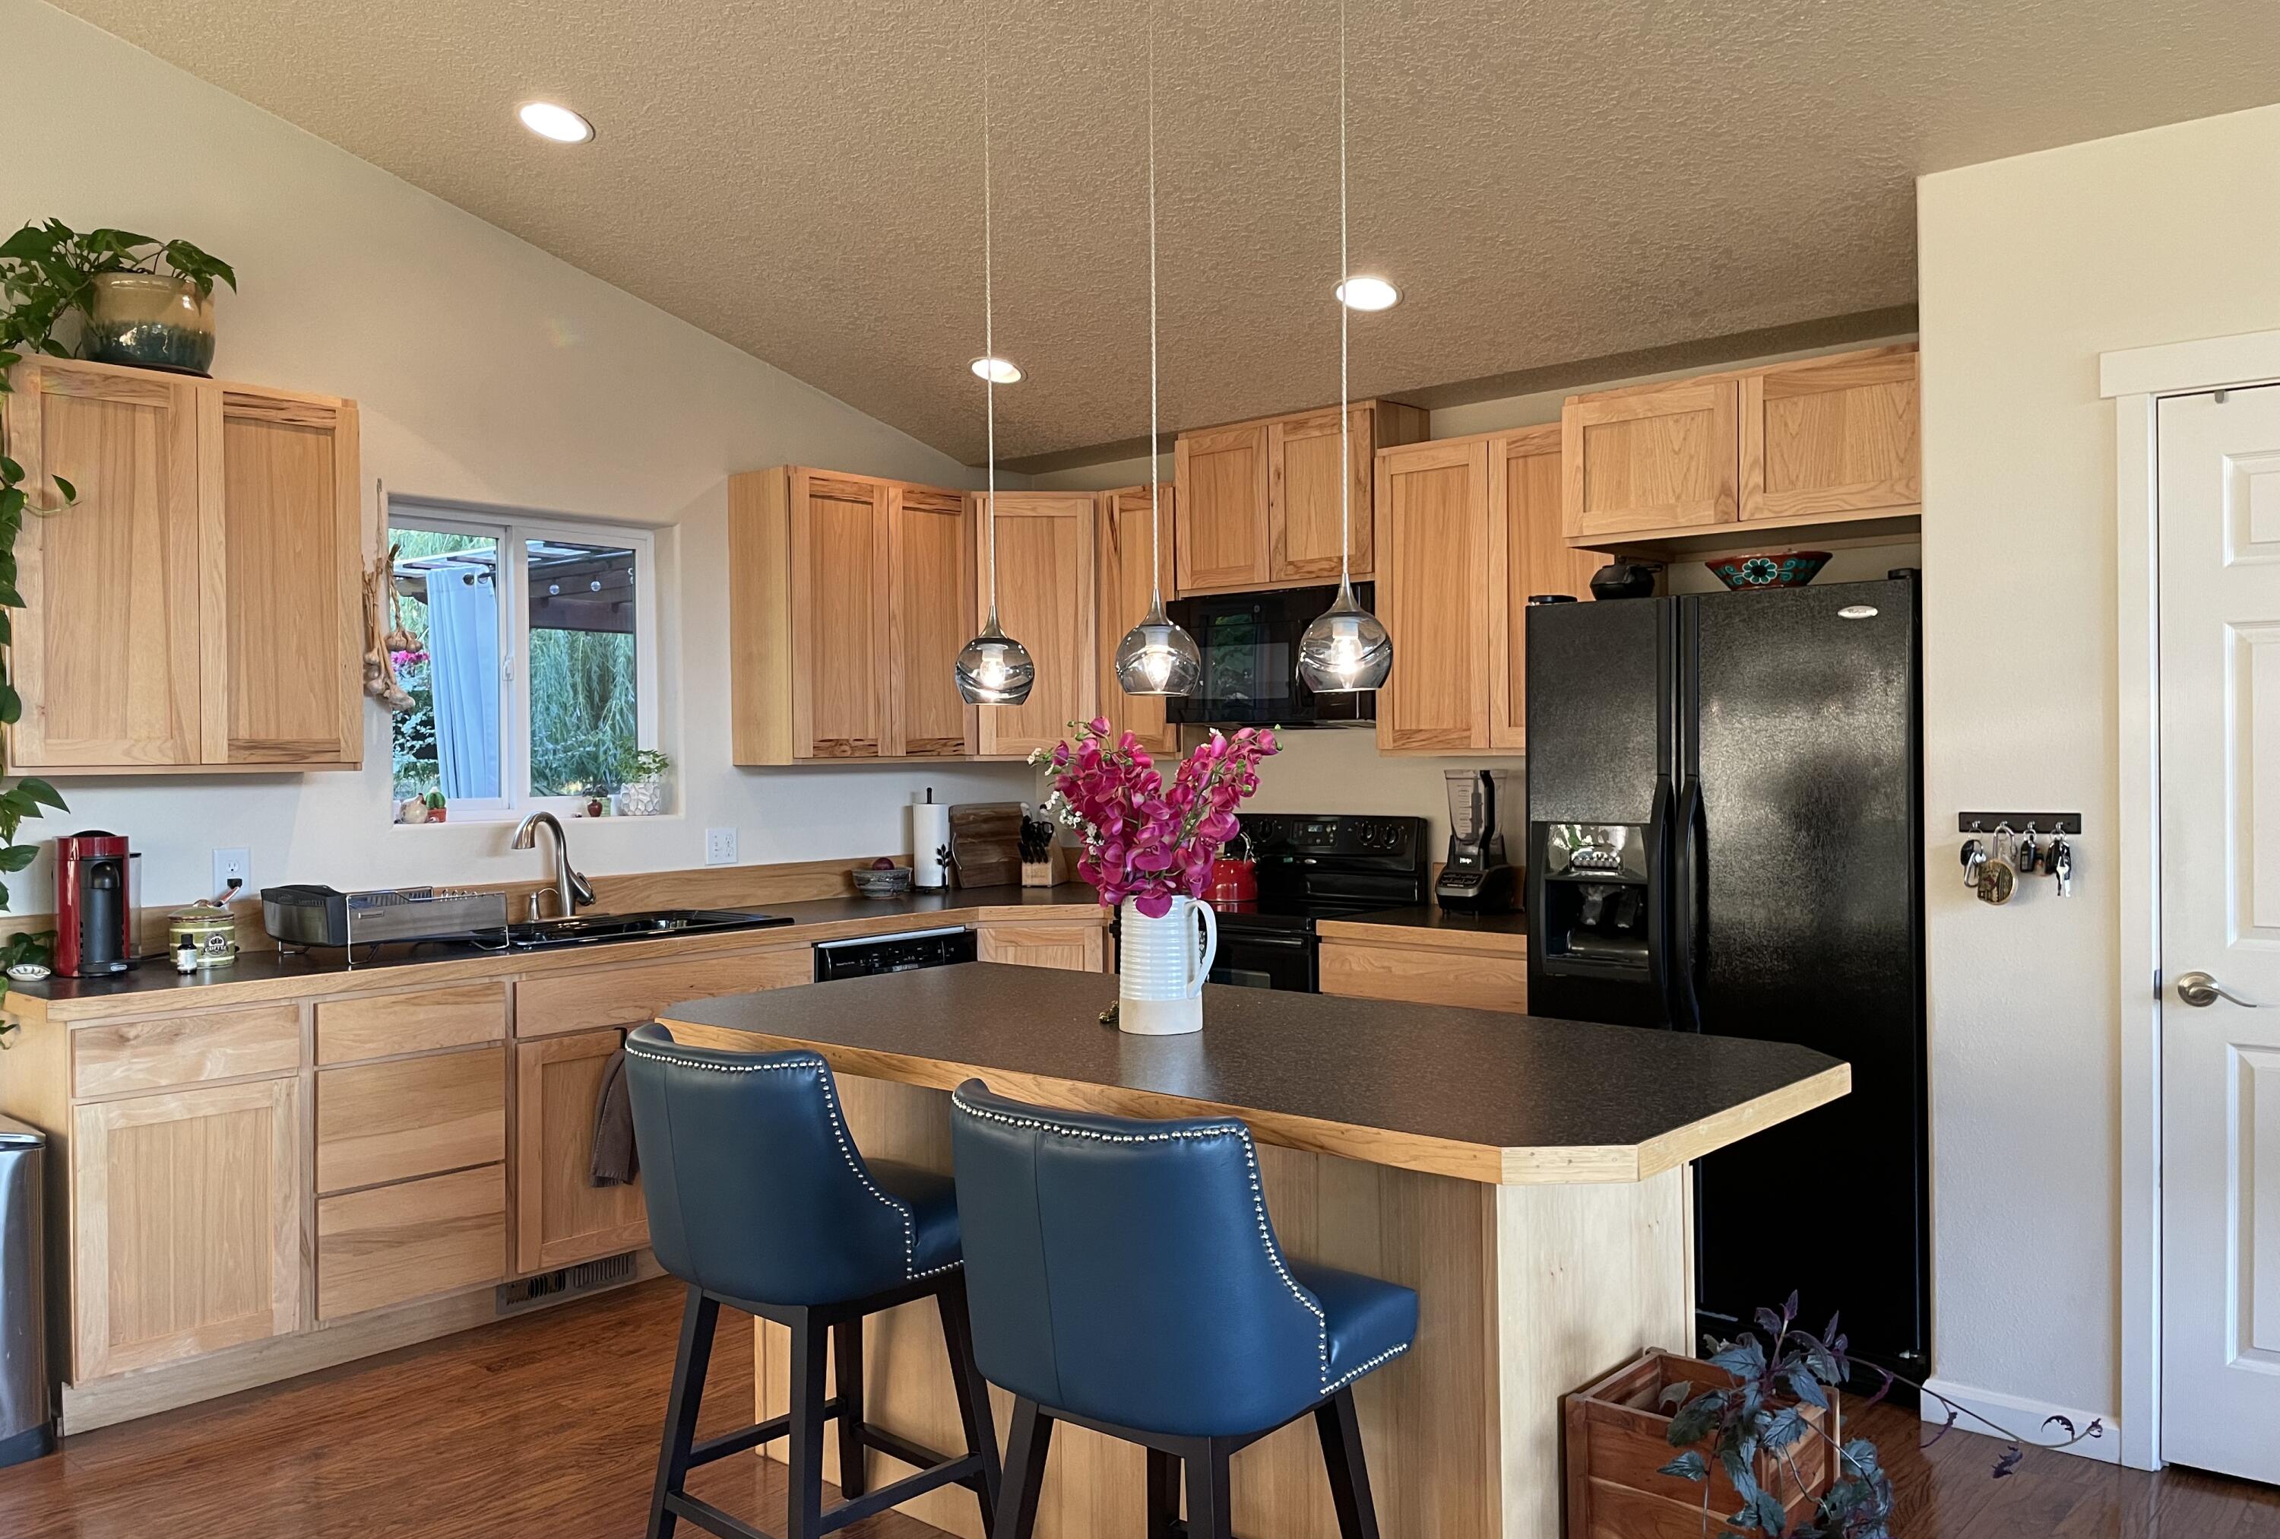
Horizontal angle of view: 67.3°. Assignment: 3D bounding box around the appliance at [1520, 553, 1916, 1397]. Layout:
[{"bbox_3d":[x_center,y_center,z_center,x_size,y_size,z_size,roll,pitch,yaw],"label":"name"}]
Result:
[{"bbox_3d":[1.519,0.456,4.112,0.890,1.760,0.840,0,1,42],"label":"appliance"}]

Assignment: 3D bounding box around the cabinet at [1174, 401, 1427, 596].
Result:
[{"bbox_3d":[0.508,-0.824,5.395,0.760,0.533,0.320,0,1,42],"label":"cabinet"}]

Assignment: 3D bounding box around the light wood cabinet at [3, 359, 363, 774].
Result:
[{"bbox_3d":[-2.283,-0.445,4.046,0.317,0.905,0.752,0,1,42],"label":"light wood cabinet"}]

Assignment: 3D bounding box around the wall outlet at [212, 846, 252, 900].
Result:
[{"bbox_3d":[-2.283,0.264,4.308,0.012,0.128,0.088,0,1,42],"label":"wall outlet"}]

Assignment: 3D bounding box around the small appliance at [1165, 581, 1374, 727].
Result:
[{"bbox_3d":[0.491,-0.353,5.375,0.760,0.404,0.385,0,1,42],"label":"small appliance"}]

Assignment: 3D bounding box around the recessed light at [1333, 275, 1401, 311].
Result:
[{"bbox_3d":[0.585,-1.224,4.386,0.190,0.040,0.190,9,-10,1],"label":"recessed light"}]

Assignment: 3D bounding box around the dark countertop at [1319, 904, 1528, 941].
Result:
[{"bbox_3d":[0.986,0.441,4.799,0.750,0.041,0.645,0,1,42],"label":"dark countertop"}]

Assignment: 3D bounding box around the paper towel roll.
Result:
[{"bbox_3d":[-0.719,0.265,5.881,0.125,0.285,0.125,-1,1,0],"label":"paper towel roll"}]

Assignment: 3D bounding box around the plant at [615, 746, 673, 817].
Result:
[{"bbox_3d":[-1.506,0.035,5.197,0.160,0.205,0.170,0,1,41],"label":"plant"}]

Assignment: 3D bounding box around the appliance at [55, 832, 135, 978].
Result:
[{"bbox_3d":[-2.361,0.297,3.868,0.250,0.320,0.145,0,1,41],"label":"appliance"}]

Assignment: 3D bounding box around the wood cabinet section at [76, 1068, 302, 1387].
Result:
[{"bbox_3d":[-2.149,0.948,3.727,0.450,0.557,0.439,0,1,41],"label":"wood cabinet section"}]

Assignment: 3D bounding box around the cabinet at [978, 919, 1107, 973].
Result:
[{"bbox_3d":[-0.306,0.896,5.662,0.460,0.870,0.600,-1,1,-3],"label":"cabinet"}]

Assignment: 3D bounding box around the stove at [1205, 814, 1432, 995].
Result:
[{"bbox_3d":[0.393,0.738,5.229,0.765,1.180,0.680,0,1,41],"label":"stove"}]

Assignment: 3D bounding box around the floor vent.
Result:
[{"bbox_3d":[-1.461,1.314,4.396,0.017,0.084,0.397,0,1,42],"label":"floor vent"}]

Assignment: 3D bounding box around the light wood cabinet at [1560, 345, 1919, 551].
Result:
[{"bbox_3d":[1.600,-0.754,4.235,0.907,0.378,0.600,0,1,42],"label":"light wood cabinet"}]

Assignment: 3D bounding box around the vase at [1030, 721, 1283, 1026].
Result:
[{"bbox_3d":[0.030,0.183,2.906,0.400,0.515,0.320,-1,1,0],"label":"vase"}]

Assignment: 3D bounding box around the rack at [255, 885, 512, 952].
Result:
[{"bbox_3d":[-1.887,0.376,4.272,0.410,0.160,0.440,0,1,42],"label":"rack"}]

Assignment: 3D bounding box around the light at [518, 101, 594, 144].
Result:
[{"bbox_3d":[-1.410,-1.573,4.143,0.180,0.030,0.180,0,-14,41],"label":"light"}]

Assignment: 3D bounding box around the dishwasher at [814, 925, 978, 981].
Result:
[{"bbox_3d":[-0.924,0.902,5.276,0.600,0.850,0.610,0,1,41],"label":"dishwasher"}]

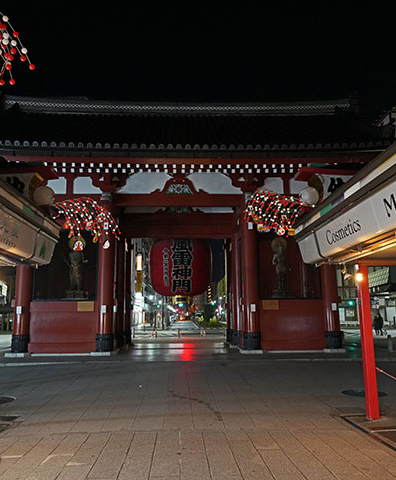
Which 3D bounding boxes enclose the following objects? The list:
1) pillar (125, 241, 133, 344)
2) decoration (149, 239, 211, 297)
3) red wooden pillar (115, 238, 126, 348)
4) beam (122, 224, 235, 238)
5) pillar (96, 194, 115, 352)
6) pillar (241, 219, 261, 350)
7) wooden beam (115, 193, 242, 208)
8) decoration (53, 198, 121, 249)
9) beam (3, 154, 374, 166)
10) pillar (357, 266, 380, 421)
[{"bbox_3d":[-3.707,2.627,23.568,0.600,5.560,0.600,0,-10,-3],"label":"pillar"},{"bbox_3d":[-0.874,1.220,22.420,3.150,3.350,3.150,0,-10,-3],"label":"decoration"},{"bbox_3d":[-3.555,2.009,20.126,0.600,5.560,0.600,0,-10,-3],"label":"red wooden pillar"},{"bbox_3d":[-0.896,-0.399,20.676,5.200,0.660,0.400,0,-10,-3],"label":"beam"},{"bbox_3d":[-3.395,1.139,16.526,0.640,5.930,0.640,0,-10,-3],"label":"pillar"},{"bbox_3d":[1.970,1.198,16.754,0.640,5.800,0.640,0,-10,-3],"label":"pillar"},{"bbox_3d":[-0.739,-1.529,17.123,5.000,0.520,0.400,0,-10,-3],"label":"wooden beam"},{"bbox_3d":[-1.661,-0.269,6.585,1.000,0.740,0.800,0,-10,-3],"label":"decoration"},{"bbox_3d":[-0.313,-2.601,14.487,12.300,0.350,0.300,0,-10,-3],"label":"beam"},{"bbox_3d":[2.355,1.381,6.111,0.165,2.090,0.165,0,-10,-3],"label":"pillar"}]

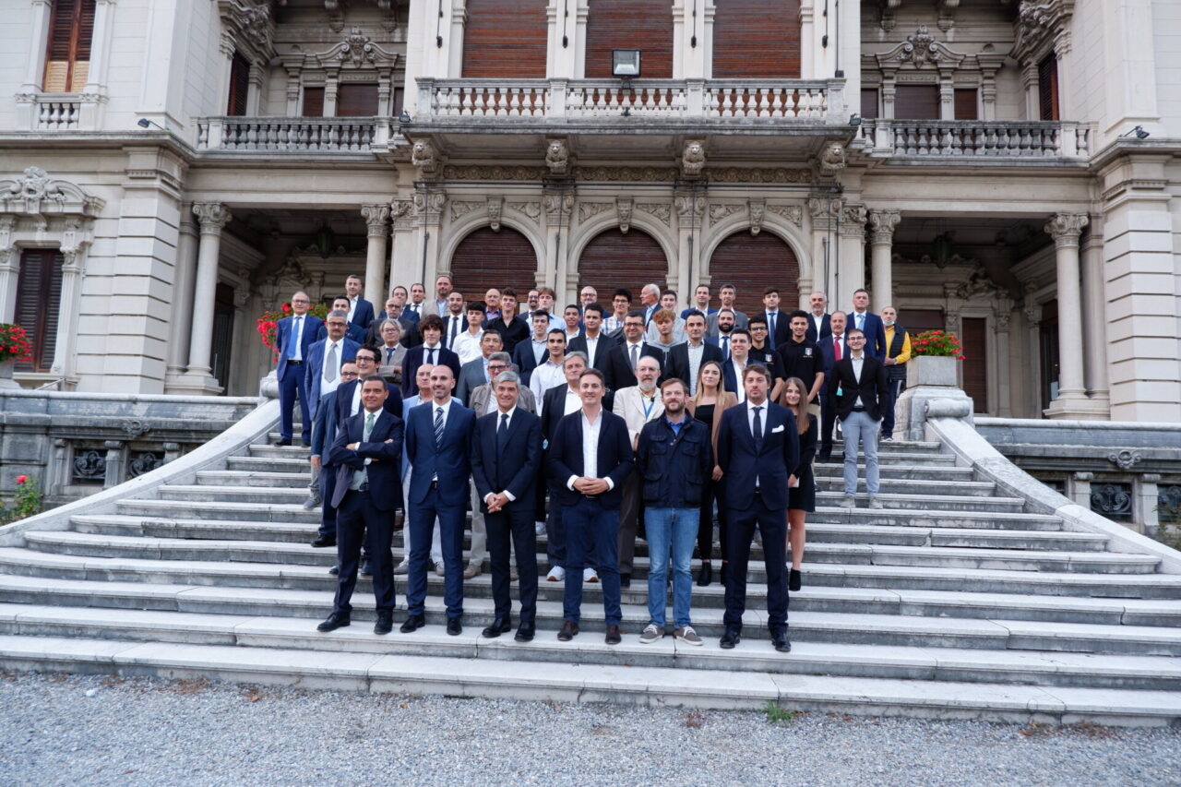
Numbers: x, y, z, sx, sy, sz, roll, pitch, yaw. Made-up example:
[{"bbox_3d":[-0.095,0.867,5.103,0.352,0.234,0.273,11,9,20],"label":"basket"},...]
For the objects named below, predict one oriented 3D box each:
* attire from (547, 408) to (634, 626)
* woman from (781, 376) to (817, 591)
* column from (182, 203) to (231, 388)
[{"bbox_3d":[0.000,0.821,5.072,0.560,1.435,0.330,2,-6,2],"label":"attire"},{"bbox_3d":[1.575,0.674,5.762,0.400,1.616,0.300,1,-6,13],"label":"woman"},{"bbox_3d":[-8.932,-2.174,17.479,0.660,4.461,0.660,2,-6,3],"label":"column"}]

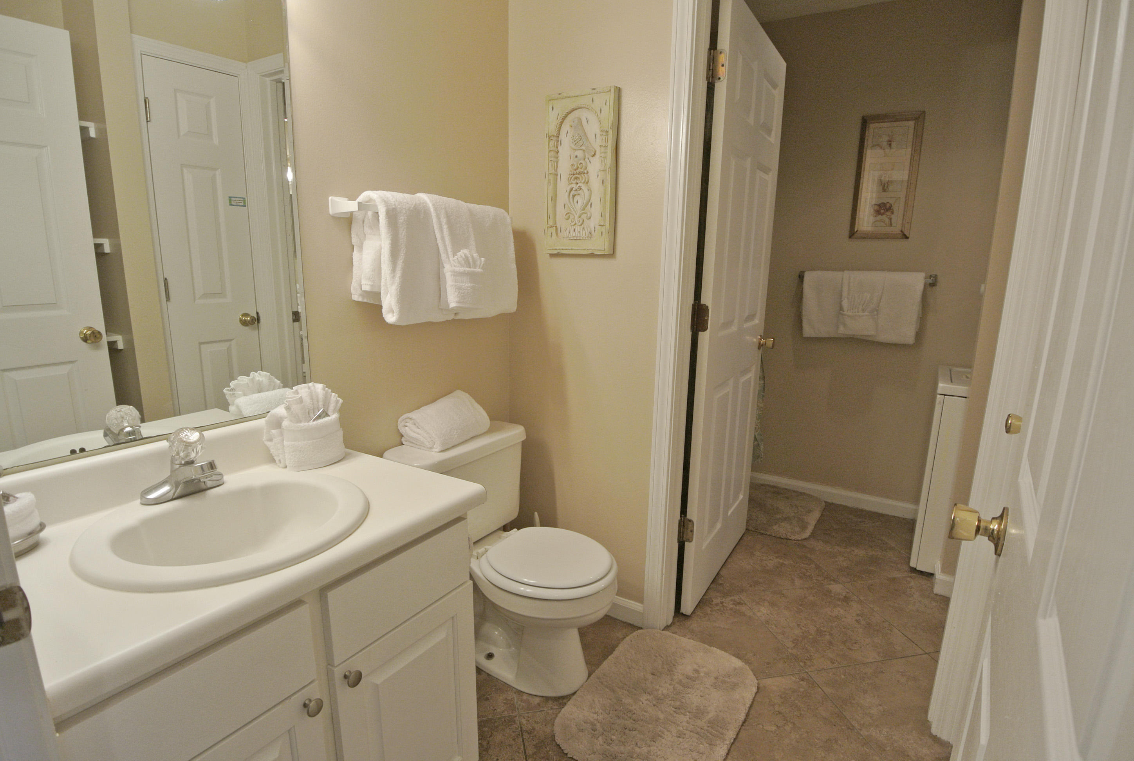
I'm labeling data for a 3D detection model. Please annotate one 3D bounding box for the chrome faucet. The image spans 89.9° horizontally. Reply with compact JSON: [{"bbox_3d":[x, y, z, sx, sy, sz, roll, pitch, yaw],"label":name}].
[{"bbox_3d":[-0.747,0.174,1.133,0.140,0.135,0.155,9,15,34],"label":"chrome faucet"}]

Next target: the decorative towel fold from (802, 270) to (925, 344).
[{"bbox_3d":[1.458,-0.374,2.825,0.505,0.330,0.120,7,12,29],"label":"decorative towel fold"}]

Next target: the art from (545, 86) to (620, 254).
[{"bbox_3d":[0.043,-0.663,1.833,0.246,0.494,0.033,9,15,34],"label":"art"}]

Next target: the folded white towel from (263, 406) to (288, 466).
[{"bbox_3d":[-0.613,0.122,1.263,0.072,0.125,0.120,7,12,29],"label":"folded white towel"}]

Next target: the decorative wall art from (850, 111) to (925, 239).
[{"bbox_3d":[1.543,-0.979,2.746,0.260,0.578,0.025,7,12,29],"label":"decorative wall art"}]

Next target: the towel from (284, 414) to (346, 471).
[{"bbox_3d":[-0.564,0.136,1.275,0.070,0.098,0.145,7,12,29],"label":"towel"}]

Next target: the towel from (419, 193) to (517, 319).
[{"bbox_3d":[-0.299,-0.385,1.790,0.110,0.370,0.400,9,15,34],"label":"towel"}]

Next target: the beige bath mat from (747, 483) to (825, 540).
[{"bbox_3d":[1.083,0.677,2.975,0.440,0.030,0.590,7,12,29],"label":"beige bath mat"}]

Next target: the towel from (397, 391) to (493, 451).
[{"bbox_3d":[-0.370,0.127,1.802,0.150,0.115,0.285,7,13,24],"label":"towel"}]

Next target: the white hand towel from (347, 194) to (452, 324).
[{"bbox_3d":[-0.428,-0.317,1.505,0.135,0.315,0.270,7,12,29],"label":"white hand towel"}]

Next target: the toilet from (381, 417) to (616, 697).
[{"bbox_3d":[-0.154,0.550,1.744,0.655,0.700,0.470,9,15,34],"label":"toilet"}]

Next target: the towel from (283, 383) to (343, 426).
[{"bbox_3d":[-0.565,0.067,1.278,0.055,0.110,0.140,7,12,29],"label":"towel"}]

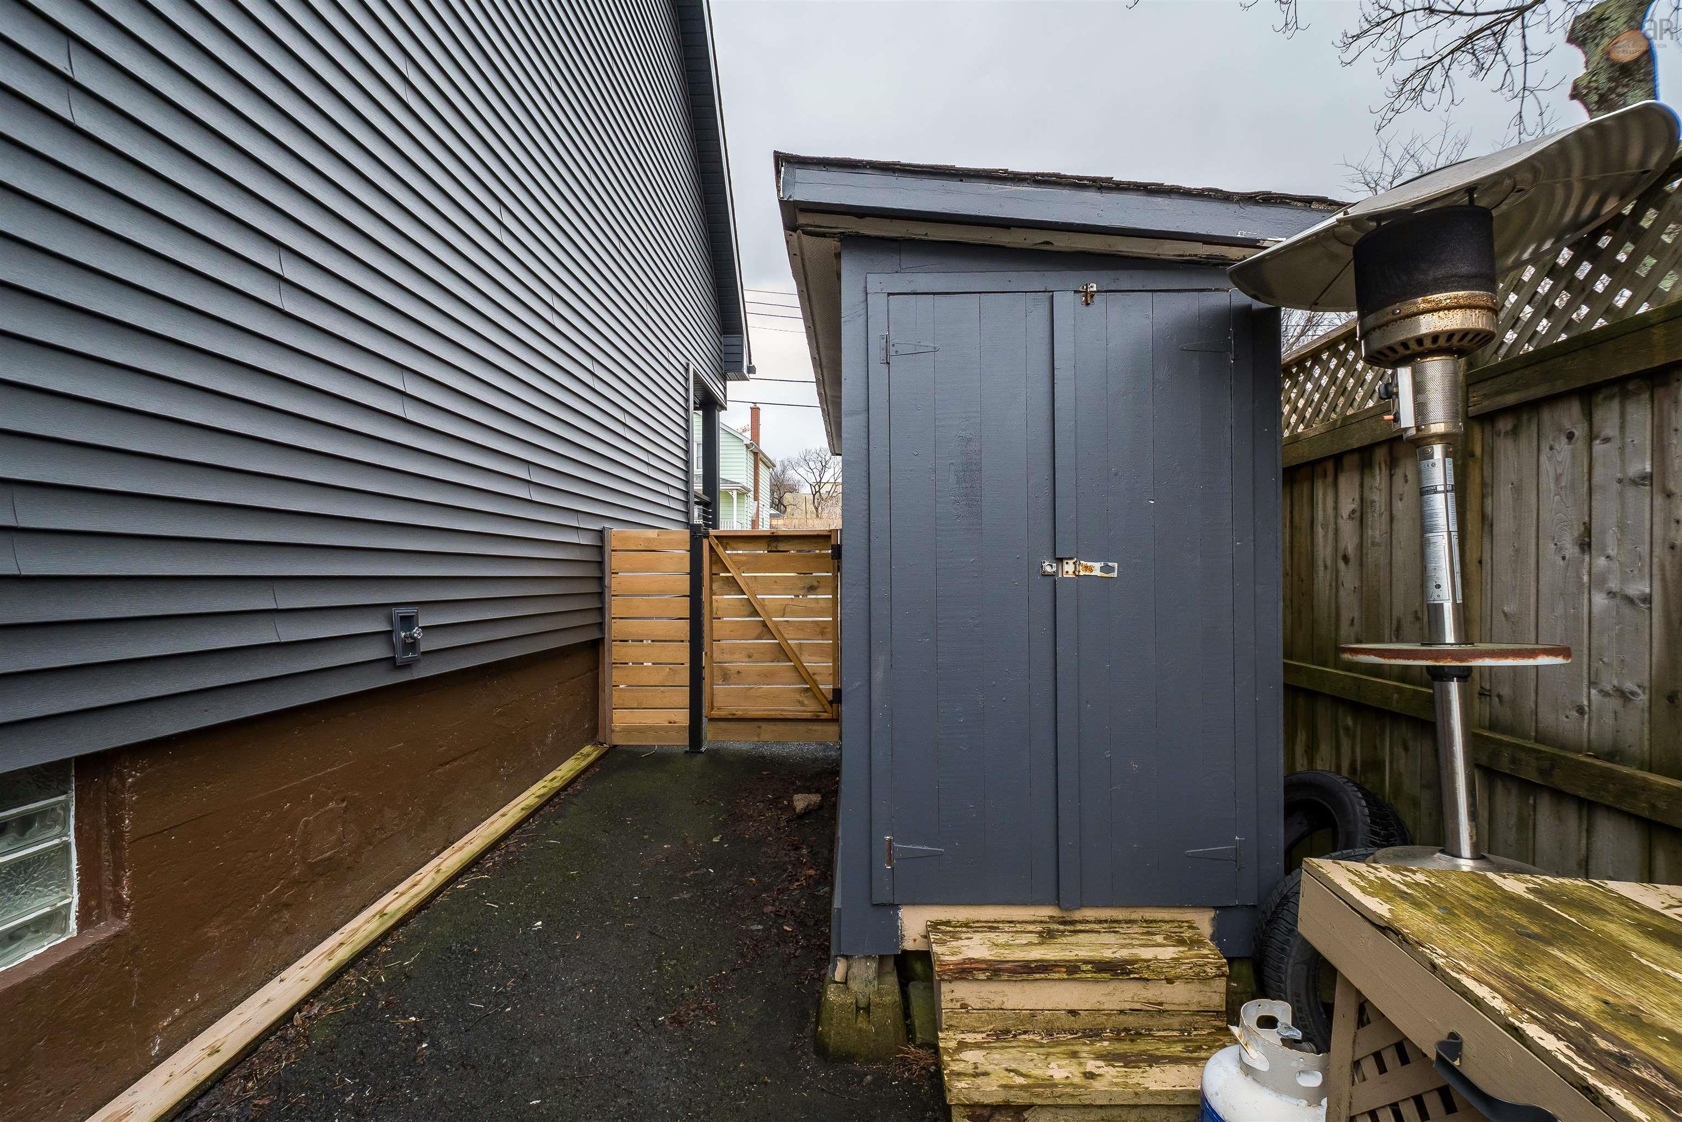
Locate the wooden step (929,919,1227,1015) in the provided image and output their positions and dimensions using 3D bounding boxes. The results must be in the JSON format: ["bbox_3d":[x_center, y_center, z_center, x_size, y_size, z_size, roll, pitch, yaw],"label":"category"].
[{"bbox_3d":[0.595,1.060,1.805,0.720,0.175,0.210,0,-1,1],"label":"wooden step"}]

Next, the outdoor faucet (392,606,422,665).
[{"bbox_3d":[-1.650,0.294,2.706,0.080,0.215,0.125,0,-1,2],"label":"outdoor faucet"}]

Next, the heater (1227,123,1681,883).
[{"bbox_3d":[1.475,0.235,1.690,0.820,2.180,0.820,-2,-1,0],"label":"heater"}]

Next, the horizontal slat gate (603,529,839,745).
[{"bbox_3d":[-0.790,0.512,4.750,1.620,1.460,0.090,0,-1,2],"label":"horizontal slat gate"}]

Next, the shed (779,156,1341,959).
[{"bbox_3d":[0.612,0.066,3.600,1.460,2.110,3.700,0,-1,1],"label":"shed"}]

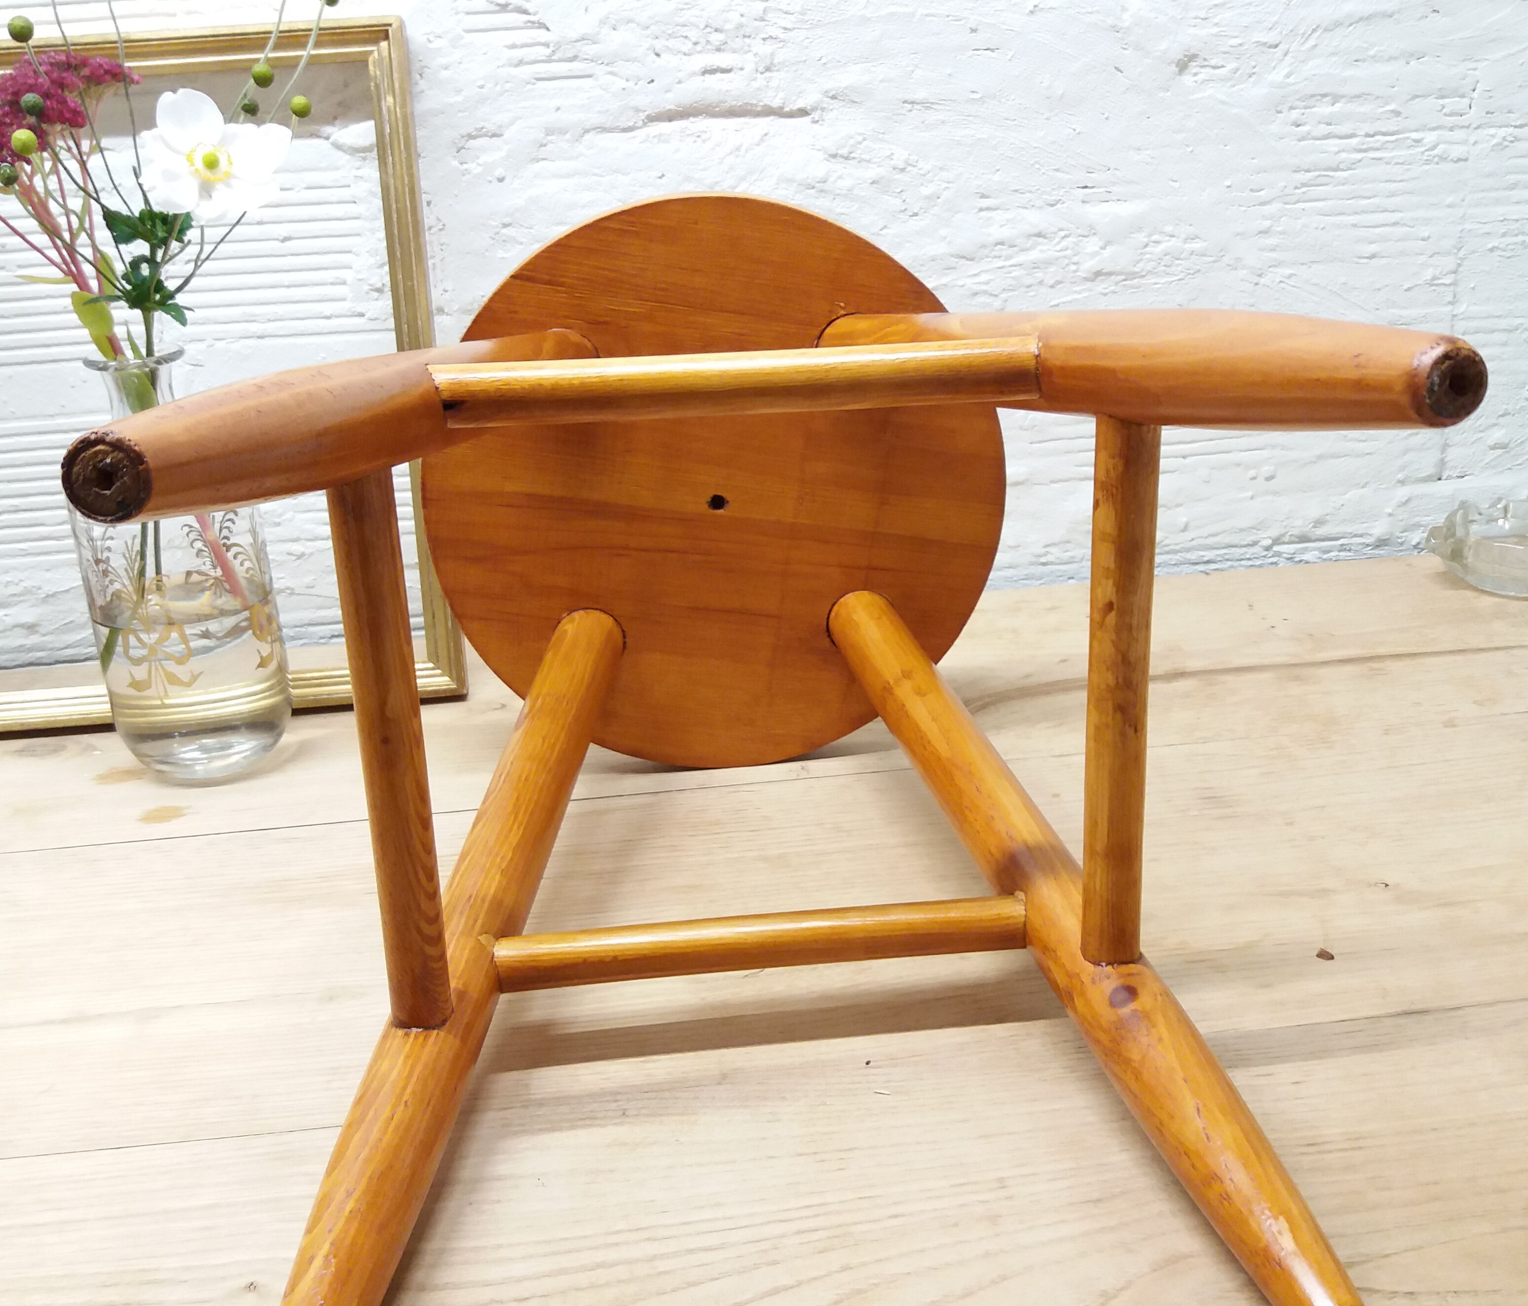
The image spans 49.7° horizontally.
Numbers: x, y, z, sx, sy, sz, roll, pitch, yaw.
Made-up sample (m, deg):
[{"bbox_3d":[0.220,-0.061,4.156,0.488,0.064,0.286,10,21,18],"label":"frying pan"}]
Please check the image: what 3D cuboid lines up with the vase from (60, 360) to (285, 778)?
[{"bbox_3d":[-0.310,-0.047,0.856,0.095,0.212,0.095,-3,20,0],"label":"vase"}]

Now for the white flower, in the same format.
[{"bbox_3d":[-0.263,-0.237,0.788,0.072,0.066,0.033,-9,15,-16],"label":"white flower"}]

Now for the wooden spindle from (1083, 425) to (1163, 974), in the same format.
[{"bbox_3d":[0.114,0.018,0.526,0.021,0.188,0.021,-3,20,0],"label":"wooden spindle"}]

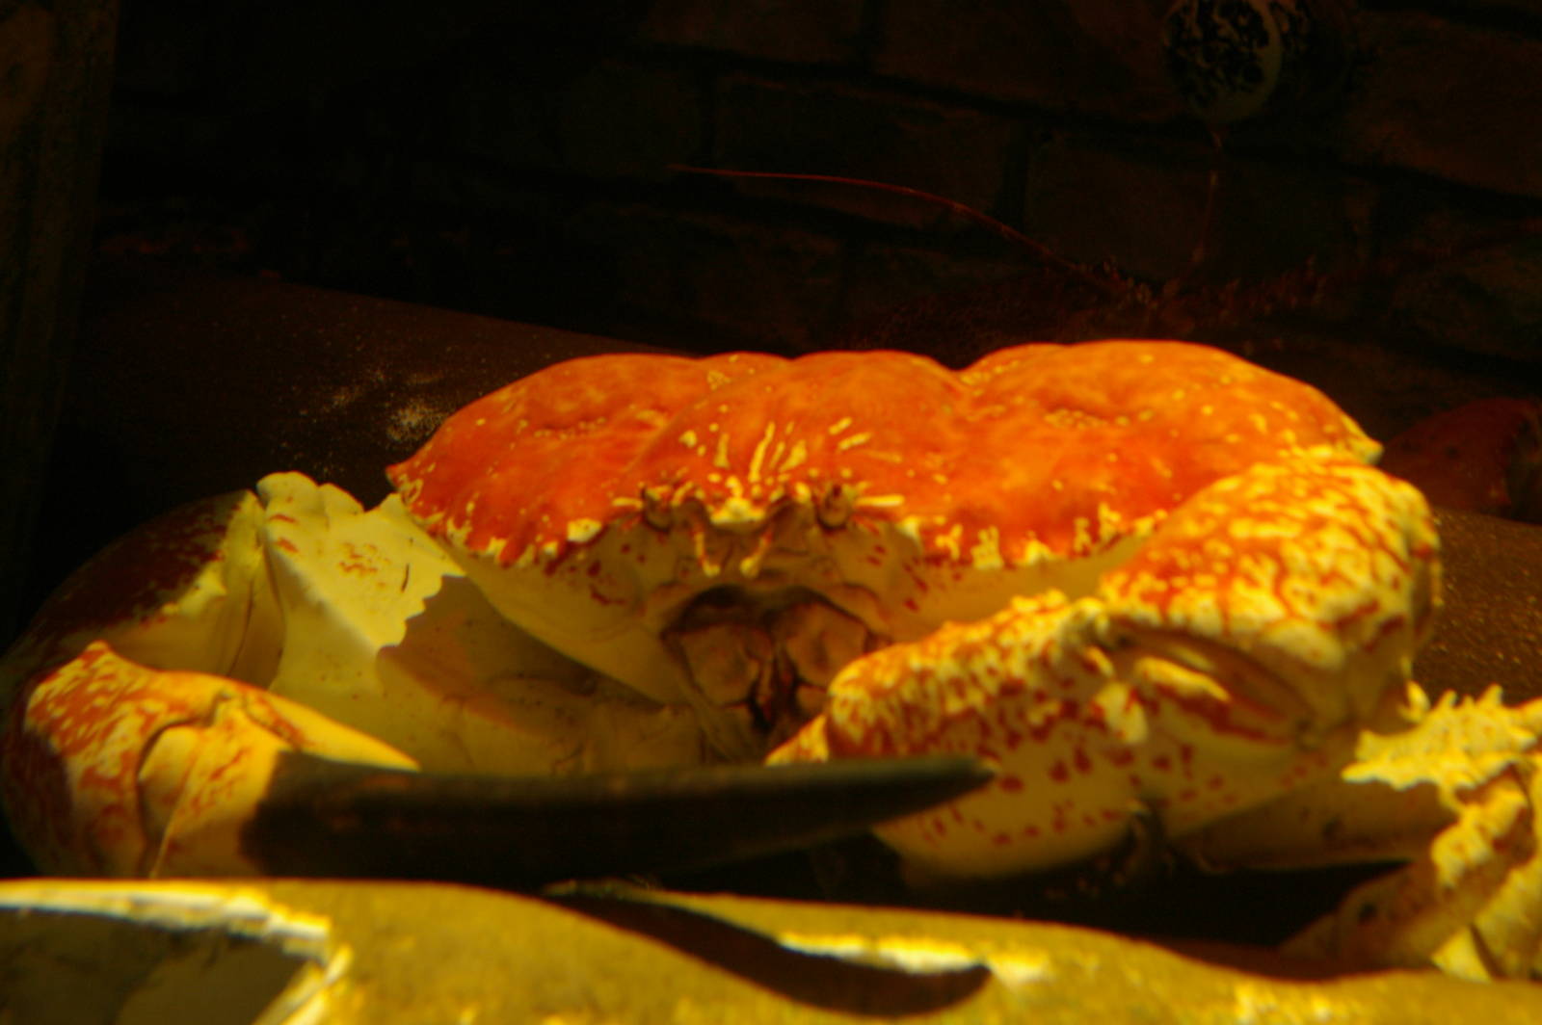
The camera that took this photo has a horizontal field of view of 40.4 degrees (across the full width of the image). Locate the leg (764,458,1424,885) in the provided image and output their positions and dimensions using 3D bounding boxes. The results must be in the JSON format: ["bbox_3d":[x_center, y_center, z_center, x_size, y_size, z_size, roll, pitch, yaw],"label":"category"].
[{"bbox_3d":[0.113,0.052,0.710,0.215,0.135,0.120,0,7,-12],"label":"leg"}]

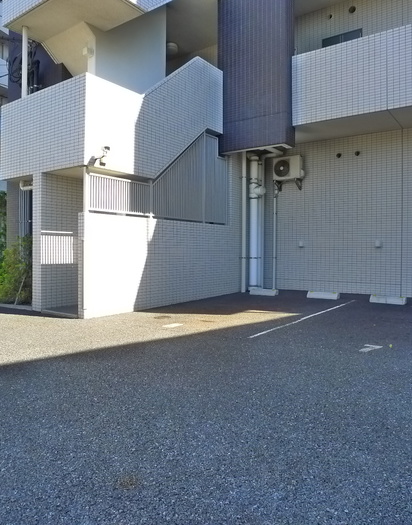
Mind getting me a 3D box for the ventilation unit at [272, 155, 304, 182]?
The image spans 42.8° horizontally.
[{"bbox_3d":[1.891,-2.154,12.050,0.770,0.550,0.300,2,2,41],"label":"ventilation unit"}]

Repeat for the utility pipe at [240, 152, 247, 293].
[{"bbox_3d":[0.849,-0.905,11.900,0.120,3.170,0.120,0,1,0],"label":"utility pipe"}]

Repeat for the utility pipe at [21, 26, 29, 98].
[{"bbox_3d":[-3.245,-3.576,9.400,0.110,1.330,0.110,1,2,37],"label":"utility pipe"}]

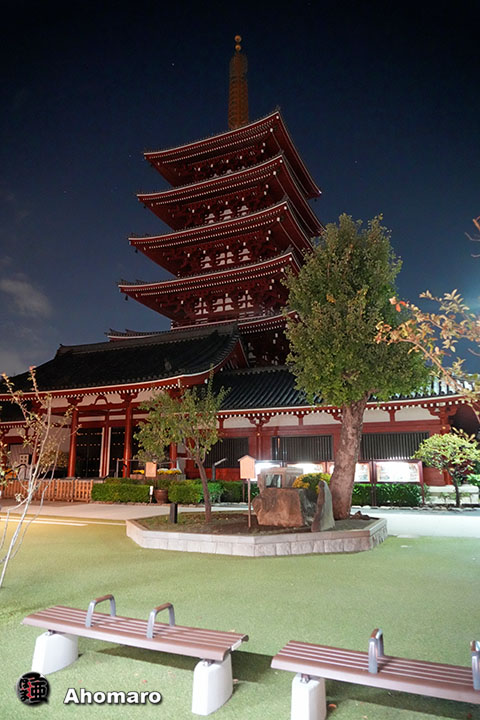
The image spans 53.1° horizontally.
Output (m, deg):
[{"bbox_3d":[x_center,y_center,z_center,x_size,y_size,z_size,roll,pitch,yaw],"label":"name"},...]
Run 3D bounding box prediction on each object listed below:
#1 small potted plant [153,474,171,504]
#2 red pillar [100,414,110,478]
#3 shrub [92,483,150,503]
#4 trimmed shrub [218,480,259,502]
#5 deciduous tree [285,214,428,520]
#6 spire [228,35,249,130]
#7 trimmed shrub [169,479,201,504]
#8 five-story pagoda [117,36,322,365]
[{"bbox_3d":[-3.341,5.533,20.544,0.720,1.146,0.720,0,-12,0],"label":"small potted plant"},{"bbox_3d":[-8.710,5.573,31.260,0.360,4.105,0.360,-5,-13,23],"label":"red pillar"},{"bbox_3d":[-5.185,5.939,21.588,2.689,0.790,0.800,-3,-12,13],"label":"shrub"},{"bbox_3d":[0.005,5.390,19.686,1.700,0.860,0.850,-4,-13,20],"label":"trimmed shrub"},{"bbox_3d":[3.121,0.045,12.987,3.750,8.135,3.600,-5,-13,23],"label":"deciduous tree"},{"bbox_3d":[-0.173,-33.214,57.779,2.400,14.241,2.400,0,-12,0],"label":"spire"},{"bbox_3d":[-2.130,5.301,19.215,1.250,0.840,0.800,-4,-13,20],"label":"trimmed shrub"},{"bbox_3d":[-0.091,-15.135,54.246,19.200,50.800,19.200,-6,-13,24],"label":"five-story pagoda"}]

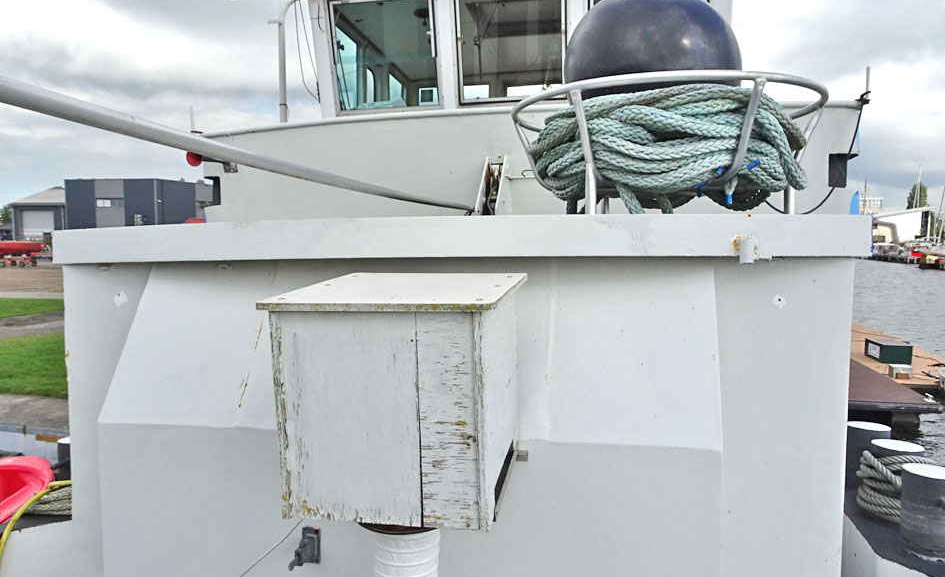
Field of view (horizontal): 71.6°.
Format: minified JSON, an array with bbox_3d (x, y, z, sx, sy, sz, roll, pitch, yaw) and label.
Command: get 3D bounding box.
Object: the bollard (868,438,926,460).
[{"bbox_3d":[1.529,0.687,2.368,0.200,0.240,0.200,1,4,12],"label":"bollard"}]

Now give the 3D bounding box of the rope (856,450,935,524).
[{"bbox_3d":[1.529,0.712,2.370,0.290,0.200,0.290,1,4,12],"label":"rope"}]

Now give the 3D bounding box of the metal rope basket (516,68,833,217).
[{"bbox_3d":[0.668,-0.443,2.373,1.097,0.414,1.097,1,4,12],"label":"metal rope basket"}]

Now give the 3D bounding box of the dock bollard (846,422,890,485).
[{"bbox_3d":[1.574,0.669,2.626,0.200,0.240,0.200,1,4,12],"label":"dock bollard"}]

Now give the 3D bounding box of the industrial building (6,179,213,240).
[{"bbox_3d":[-37.110,-7.435,72.045,14.800,7.600,15.000,1,4,9],"label":"industrial building"}]

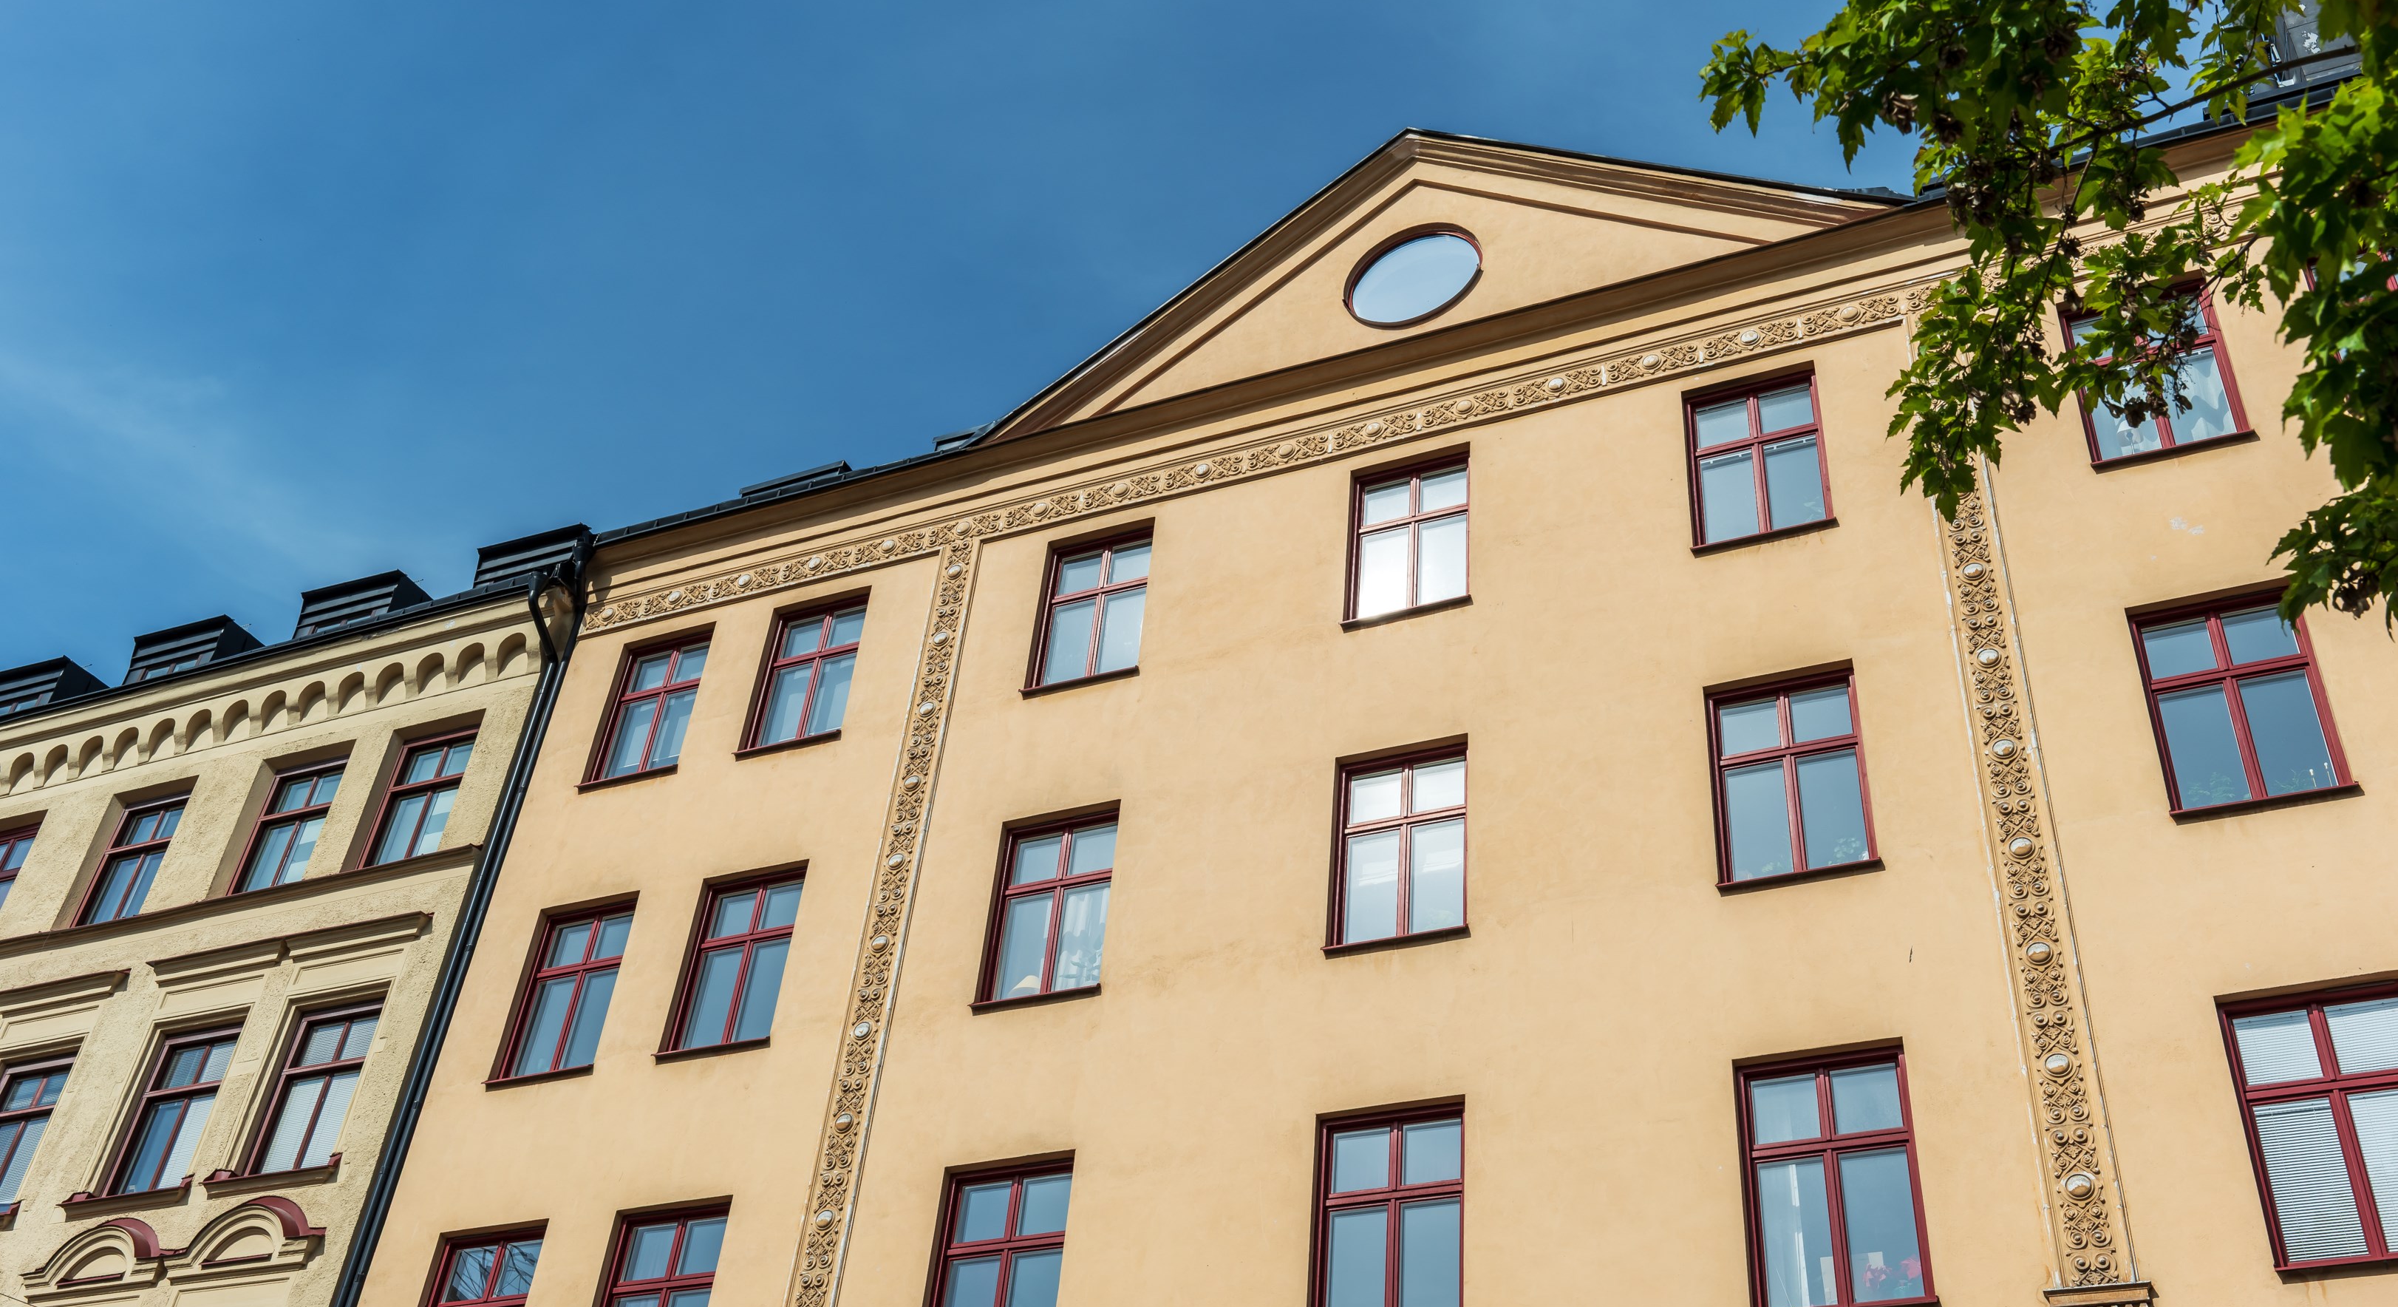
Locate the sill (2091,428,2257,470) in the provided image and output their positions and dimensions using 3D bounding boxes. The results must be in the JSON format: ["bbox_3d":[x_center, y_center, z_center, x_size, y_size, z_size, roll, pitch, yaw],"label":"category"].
[{"bbox_3d":[7.601,-1.567,17.619,1.220,0.070,0.150,-12,-43,21],"label":"sill"}]

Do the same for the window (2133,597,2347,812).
[{"bbox_3d":[7.414,0.348,16.157,1.160,1.882,0.140,-12,-43,21],"label":"window"}]

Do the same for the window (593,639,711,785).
[{"bbox_3d":[-5.611,0.601,23.441,1.160,1.883,0.140,-12,-43,21],"label":"window"}]

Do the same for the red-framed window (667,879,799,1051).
[{"bbox_3d":[-4.161,2.826,20.630,1.160,1.882,0.140,-12,-43,21],"label":"red-framed window"}]

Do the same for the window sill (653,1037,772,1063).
[{"bbox_3d":[-4.275,3.509,19.958,1.220,0.070,0.150,-12,-43,21],"label":"window sill"}]

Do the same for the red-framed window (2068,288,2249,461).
[{"bbox_3d":[7.715,-2.251,18.292,1.160,1.883,0.140,-12,-43,21],"label":"red-framed window"}]

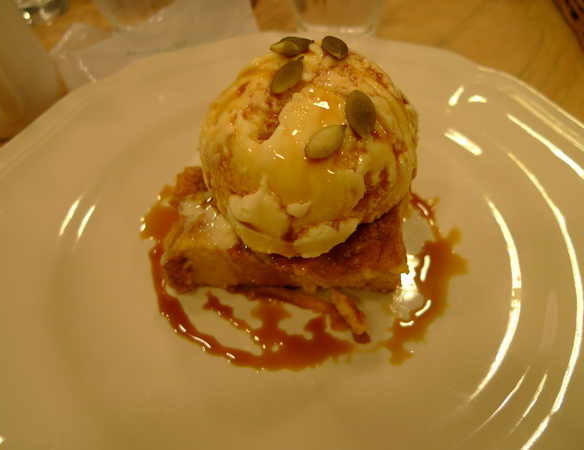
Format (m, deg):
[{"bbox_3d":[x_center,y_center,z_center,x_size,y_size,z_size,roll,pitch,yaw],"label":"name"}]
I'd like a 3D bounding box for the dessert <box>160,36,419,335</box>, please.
[{"bbox_3d":[-0.005,-0.017,0.146,0.094,0.083,0.073,-1,53,4],"label":"dessert"}]

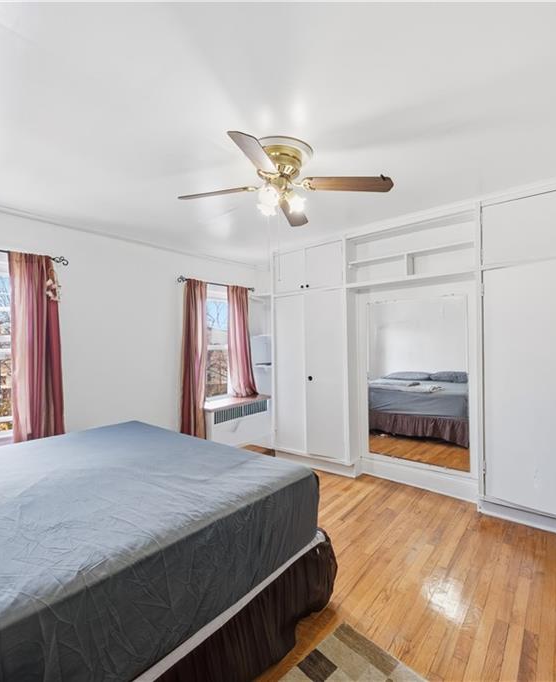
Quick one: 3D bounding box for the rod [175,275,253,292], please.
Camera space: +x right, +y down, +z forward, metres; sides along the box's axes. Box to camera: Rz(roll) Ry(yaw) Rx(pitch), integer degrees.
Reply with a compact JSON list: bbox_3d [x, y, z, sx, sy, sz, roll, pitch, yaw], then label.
[{"bbox_3d":[-0.759,-0.720,4.471,0.090,0.075,1.290,-1,-1,40],"label":"rod"}]

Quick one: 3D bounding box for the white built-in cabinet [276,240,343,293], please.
[{"bbox_3d":[0.505,-0.805,4.026,0.935,0.460,0.580,-1,-1,40],"label":"white built-in cabinet"}]

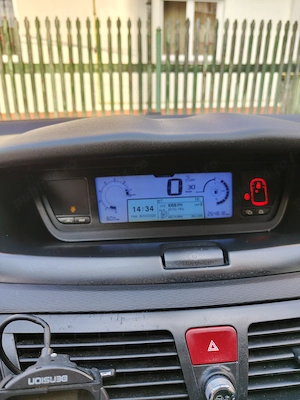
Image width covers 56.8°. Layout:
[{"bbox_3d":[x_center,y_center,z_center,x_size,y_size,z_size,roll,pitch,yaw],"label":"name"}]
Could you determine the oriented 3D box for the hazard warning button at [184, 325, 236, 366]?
[{"bbox_3d":[0.066,0.154,0.298,0.057,0.037,0.012,-3,-9,-5],"label":"hazard warning button"}]

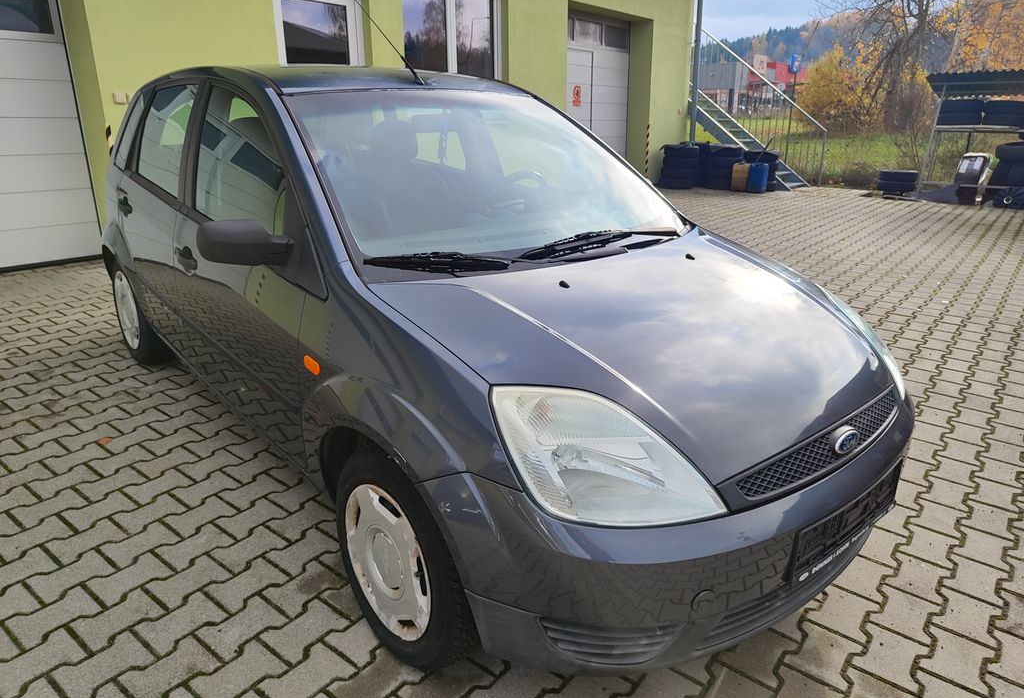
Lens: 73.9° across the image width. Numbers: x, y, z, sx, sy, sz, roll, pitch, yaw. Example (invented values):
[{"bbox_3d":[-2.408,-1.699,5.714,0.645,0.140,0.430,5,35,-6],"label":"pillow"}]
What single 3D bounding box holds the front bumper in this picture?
[{"bbox_3d":[0.608,0.352,1.778,1.660,0.520,0.610,-15,26,-39],"label":"front bumper"}]

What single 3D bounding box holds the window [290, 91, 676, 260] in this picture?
[{"bbox_3d":[-0.072,-0.611,2.289,1.340,0.090,0.900,-15,57,-39],"label":"window"}]

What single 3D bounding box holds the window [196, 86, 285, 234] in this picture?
[{"bbox_3d":[-0.838,-0.598,2.142,0.050,0.420,0.800,2,15,-44],"label":"window"}]

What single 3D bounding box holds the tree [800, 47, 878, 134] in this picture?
[{"bbox_3d":[13.237,-10.448,27.500,3.200,3.500,3.000,8,20,23],"label":"tree"}]

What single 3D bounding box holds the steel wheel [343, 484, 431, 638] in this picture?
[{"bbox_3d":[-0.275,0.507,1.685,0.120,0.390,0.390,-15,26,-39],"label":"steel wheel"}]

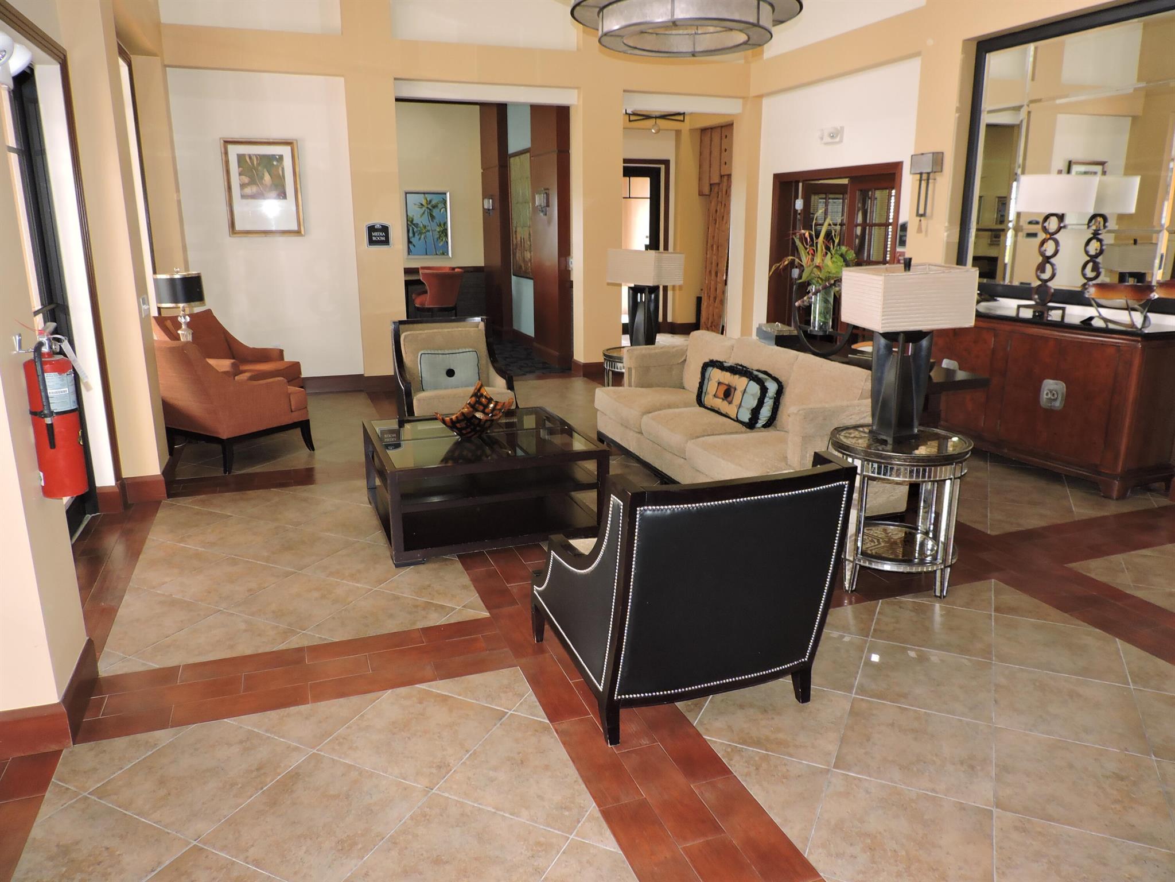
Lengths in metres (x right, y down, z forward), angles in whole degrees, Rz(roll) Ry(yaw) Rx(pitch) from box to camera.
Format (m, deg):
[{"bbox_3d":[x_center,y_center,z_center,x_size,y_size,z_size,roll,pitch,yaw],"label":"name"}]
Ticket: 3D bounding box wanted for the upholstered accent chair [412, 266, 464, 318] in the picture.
[{"bbox_3d":[-2.015,-1.701,11.087,0.630,1.200,0.600,-2,13,-5],"label":"upholstered accent chair"}]

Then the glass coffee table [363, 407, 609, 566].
[{"bbox_3d":[-0.616,0.198,4.652,1.139,0.480,1.180,-5,14,-20],"label":"glass coffee table"}]

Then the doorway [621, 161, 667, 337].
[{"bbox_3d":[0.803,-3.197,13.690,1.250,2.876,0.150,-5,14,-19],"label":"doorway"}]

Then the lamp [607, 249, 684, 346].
[{"bbox_3d":[0.442,-1.101,6.470,0.450,0.821,0.355,11,17,39],"label":"lamp"}]

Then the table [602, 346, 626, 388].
[{"bbox_3d":[0.427,-0.405,6.630,0.587,0.655,0.587,-5,14,-19],"label":"table"}]

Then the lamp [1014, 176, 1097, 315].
[{"bbox_3d":[3.061,-1.273,5.391,0.368,0.938,0.490,-5,14,-19],"label":"lamp"}]

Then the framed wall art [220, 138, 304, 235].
[{"bbox_3d":[-3.130,-2.437,7.873,0.686,0.902,0.038,-5,14,-19],"label":"framed wall art"}]

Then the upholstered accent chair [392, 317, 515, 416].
[{"bbox_3d":[-1.064,-0.460,6.393,0.792,0.886,0.915,-5,14,-19],"label":"upholstered accent chair"}]

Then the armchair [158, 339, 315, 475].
[{"bbox_3d":[-2.658,-0.331,5.960,0.820,0.920,0.890,9,16,33],"label":"armchair"}]

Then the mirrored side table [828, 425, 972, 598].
[{"bbox_3d":[1.399,0.316,3.719,0.598,0.666,0.598,-5,14,-19],"label":"mirrored side table"}]

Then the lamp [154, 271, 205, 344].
[{"bbox_3d":[-3.179,-0.986,6.424,0.390,0.725,0.390,-5,14,-19],"label":"lamp"}]

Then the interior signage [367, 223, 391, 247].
[{"bbox_3d":[-2.179,-2.150,8.505,0.281,0.257,0.025,-5,14,-19],"label":"interior signage"}]

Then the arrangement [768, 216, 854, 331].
[{"bbox_3d":[1.526,-1.108,5.407,0.415,0.731,0.443,-5,14,-19],"label":"arrangement"}]

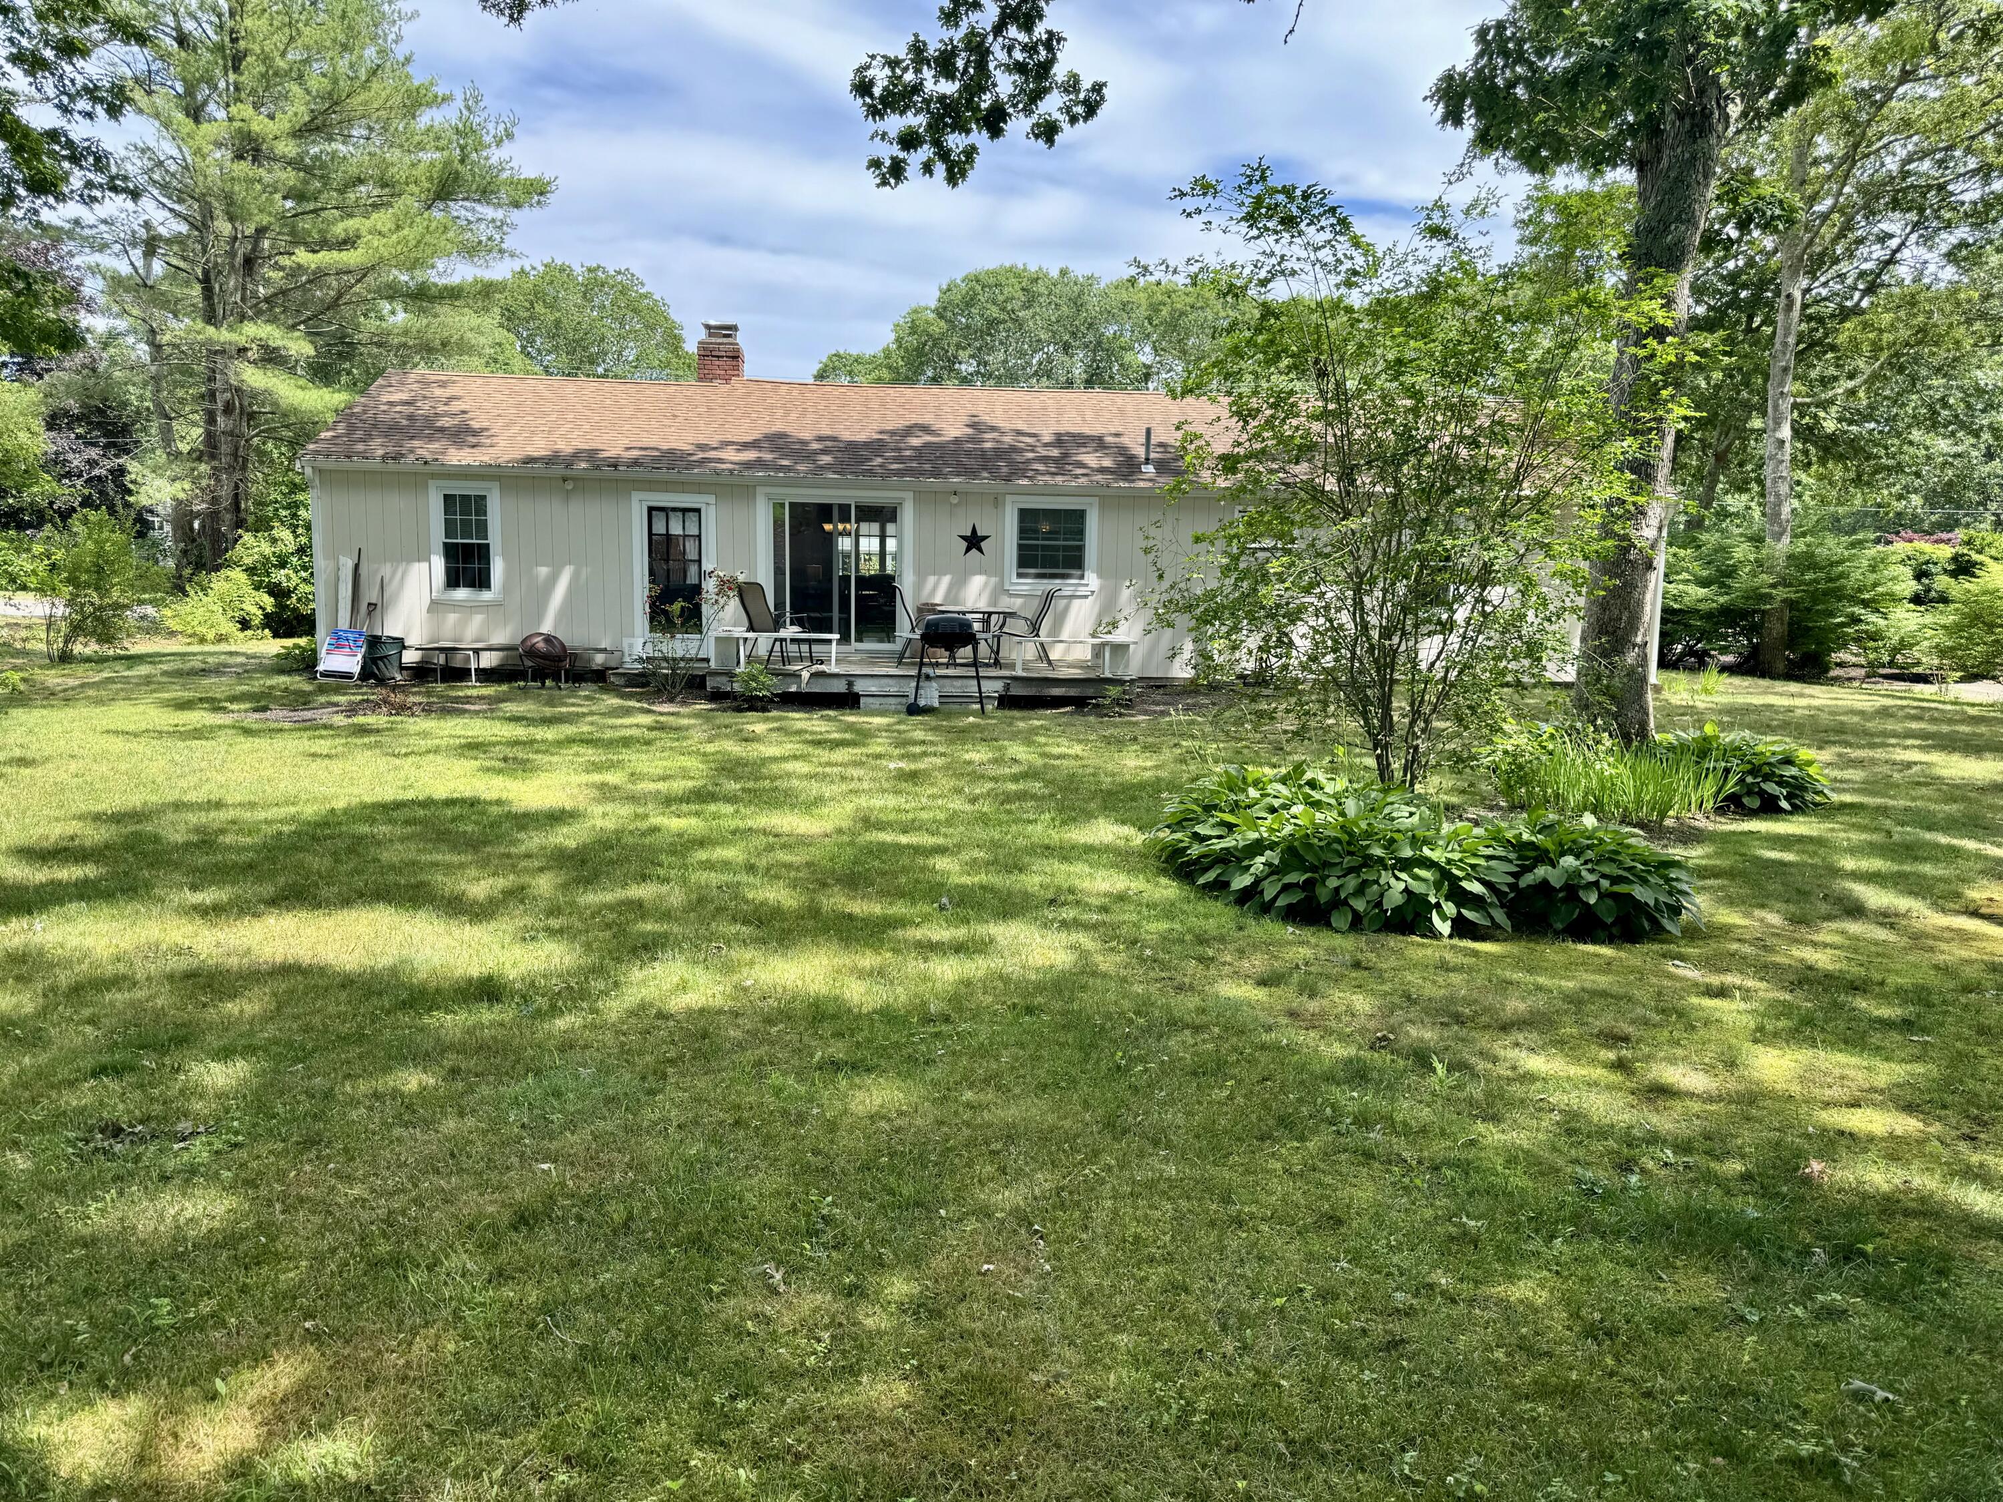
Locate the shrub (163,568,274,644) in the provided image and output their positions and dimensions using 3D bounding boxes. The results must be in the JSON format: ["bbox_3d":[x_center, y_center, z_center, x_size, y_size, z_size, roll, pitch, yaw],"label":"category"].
[{"bbox_3d":[-14.437,-2.711,25.600,1.850,1.400,1.700,1,7,0],"label":"shrub"}]

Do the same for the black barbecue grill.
[{"bbox_3d":[-0.556,-0.887,14.300,0.820,1.050,0.600,0,7,-7],"label":"black barbecue grill"}]

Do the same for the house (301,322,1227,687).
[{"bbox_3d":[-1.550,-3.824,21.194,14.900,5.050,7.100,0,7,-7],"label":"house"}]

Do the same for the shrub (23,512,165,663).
[{"bbox_3d":[-13.343,-2.434,20.400,1.850,2.200,1.800,1,7,0],"label":"shrub"}]

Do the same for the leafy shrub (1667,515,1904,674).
[{"bbox_3d":[13.424,-2.720,23.900,4.200,2.650,3.300,1,7,0],"label":"leafy shrub"}]

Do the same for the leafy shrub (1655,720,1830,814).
[{"bbox_3d":[5.015,0.091,9.400,1.200,0.500,1.100,1,7,0],"label":"leafy shrub"}]

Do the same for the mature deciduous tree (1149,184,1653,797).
[{"bbox_3d":[2.831,-1.977,9.950,3.500,4.400,3.100,1,7,0],"label":"mature deciduous tree"}]

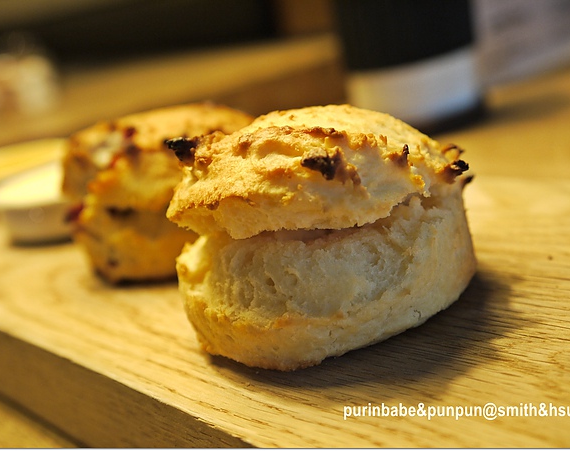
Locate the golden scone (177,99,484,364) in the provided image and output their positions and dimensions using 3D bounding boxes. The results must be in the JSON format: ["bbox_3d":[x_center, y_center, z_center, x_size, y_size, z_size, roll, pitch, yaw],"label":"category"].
[{"bbox_3d":[0.007,-0.005,0.174,0.071,0.045,0.071,-10,17,0],"label":"golden scone"}]

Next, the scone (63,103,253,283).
[{"bbox_3d":[-0.037,-0.016,0.239,0.070,0.045,0.070,-10,17,0],"label":"scone"}]

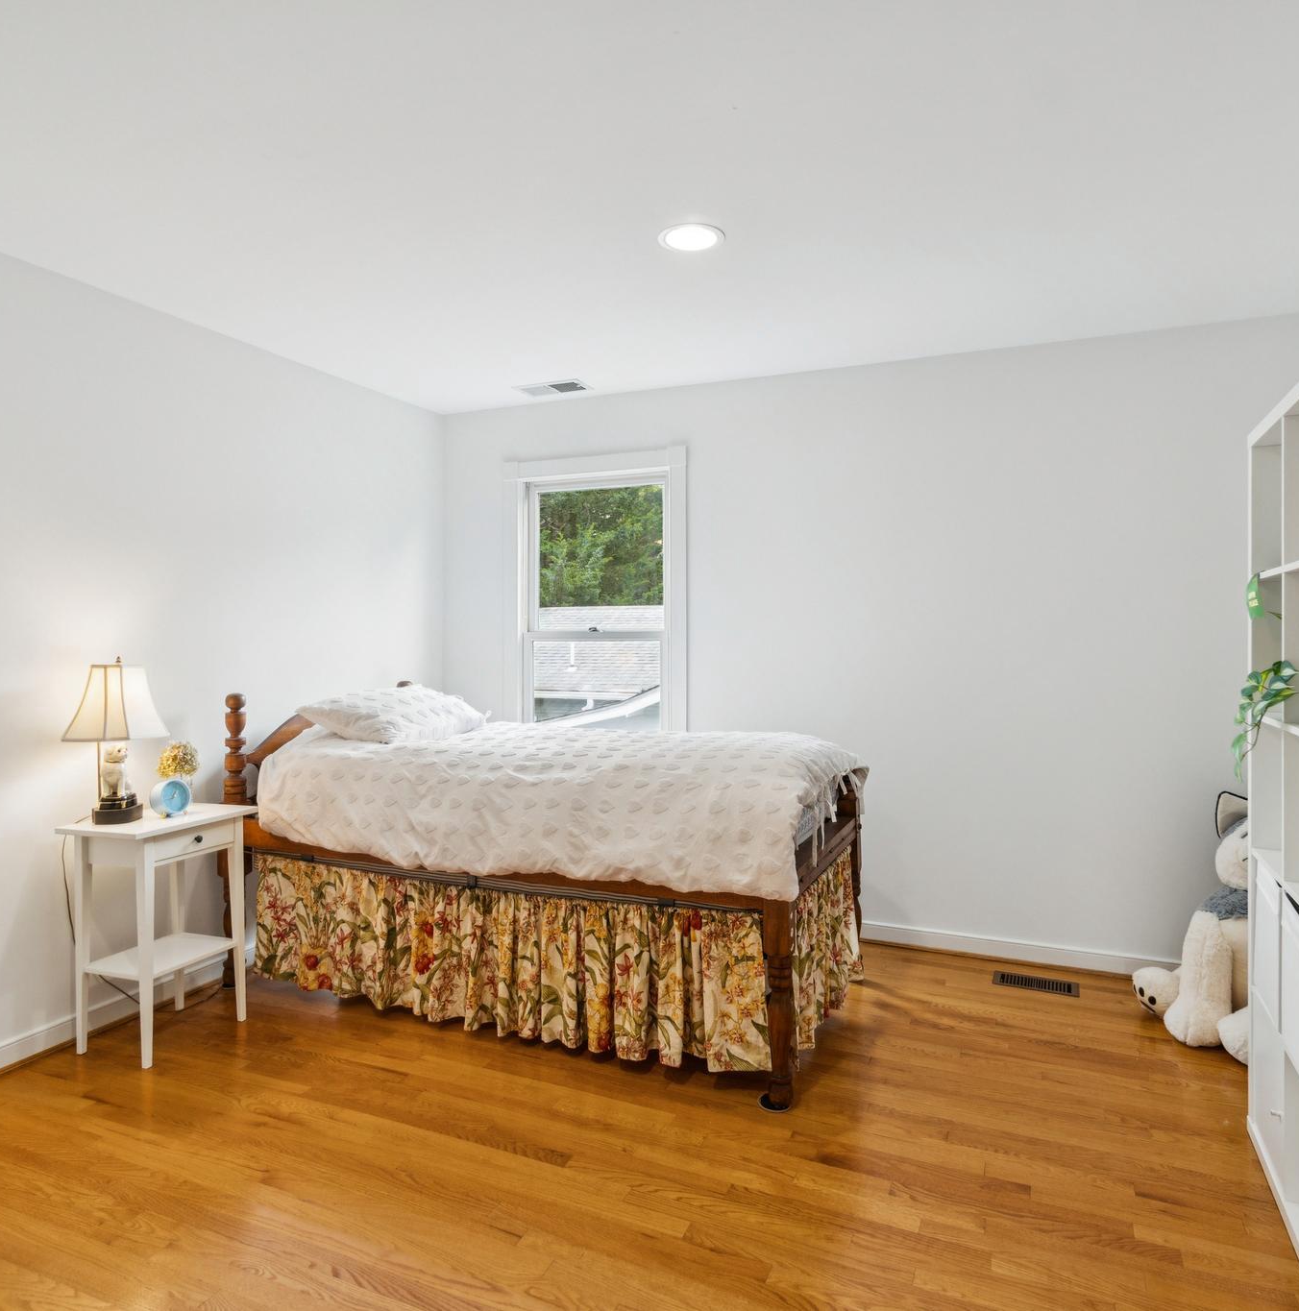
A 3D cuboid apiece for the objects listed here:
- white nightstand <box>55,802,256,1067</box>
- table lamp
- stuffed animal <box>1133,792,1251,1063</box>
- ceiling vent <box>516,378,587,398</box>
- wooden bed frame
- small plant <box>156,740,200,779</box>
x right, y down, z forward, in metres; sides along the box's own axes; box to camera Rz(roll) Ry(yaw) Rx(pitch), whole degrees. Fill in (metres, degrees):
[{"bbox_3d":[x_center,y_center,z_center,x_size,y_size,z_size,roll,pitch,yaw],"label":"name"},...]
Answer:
[{"bbox_3d":[-1.566,0.880,2.652,0.340,0.700,0.450,0,1,24],"label":"white nightstand"},{"bbox_3d":[-1.695,0.268,2.610,0.220,0.520,0.210,0,1,0],"label":"table lamp"},{"bbox_3d":[1.950,0.860,2.720,0.540,0.710,0.580,-1,1,-41],"label":"stuffed animal"},{"bbox_3d":[-0.447,-1.237,3.820,0.340,0.020,0.185,0,1,24],"label":"ceiling vent"},{"bbox_3d":[-0.408,0.678,3.045,2.140,1.080,0.990,0,1,24],"label":"wooden bed frame"},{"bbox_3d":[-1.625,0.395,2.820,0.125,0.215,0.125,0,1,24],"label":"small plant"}]

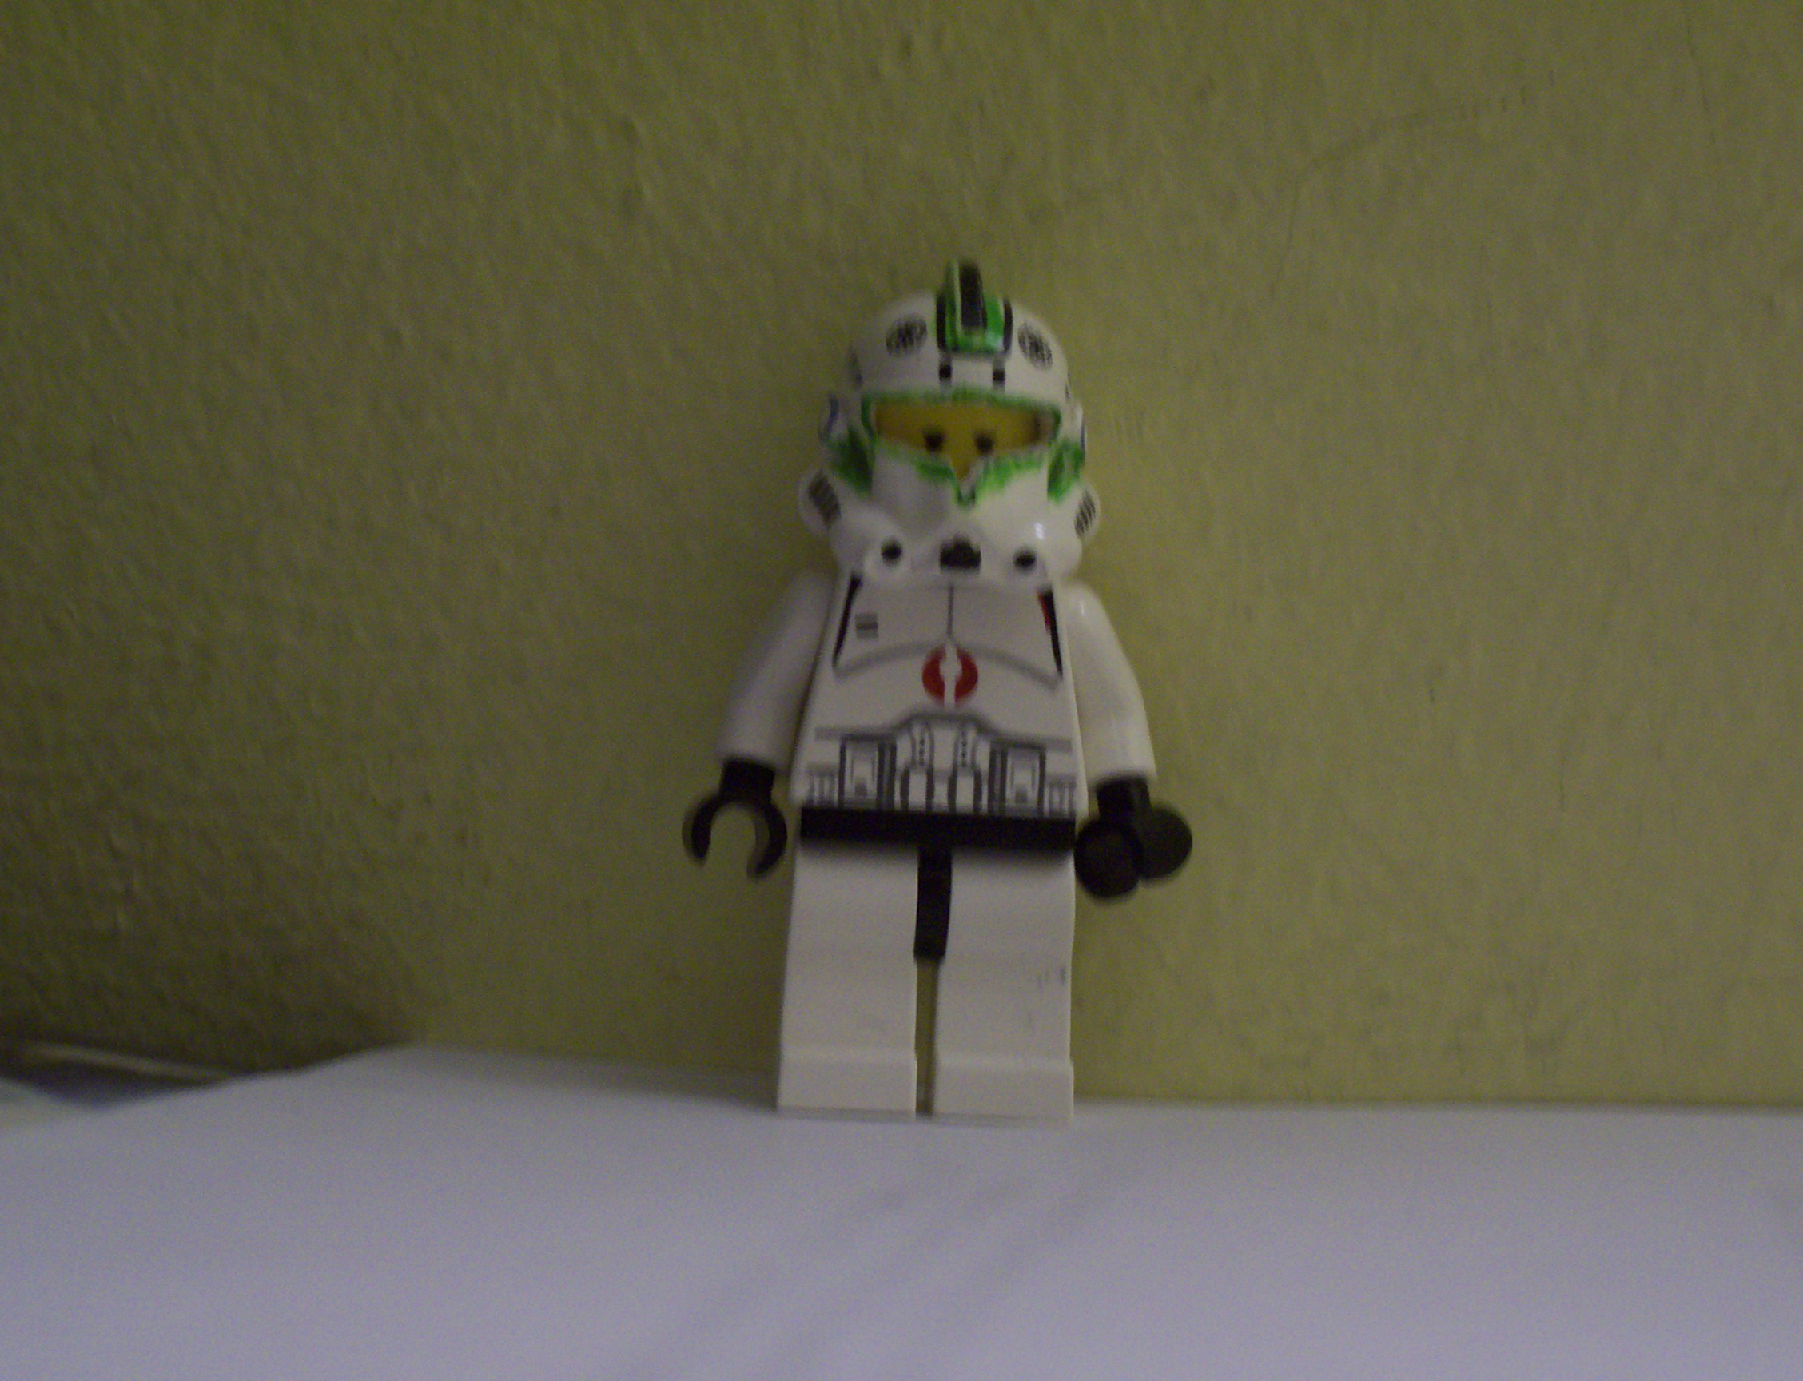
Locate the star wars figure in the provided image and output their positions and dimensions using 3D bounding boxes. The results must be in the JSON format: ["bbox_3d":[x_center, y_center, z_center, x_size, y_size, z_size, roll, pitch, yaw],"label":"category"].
[{"bbox_3d":[0.002,0.000,0.188,0.027,0.045,0.015,2,-1,-2],"label":"star wars figure"}]

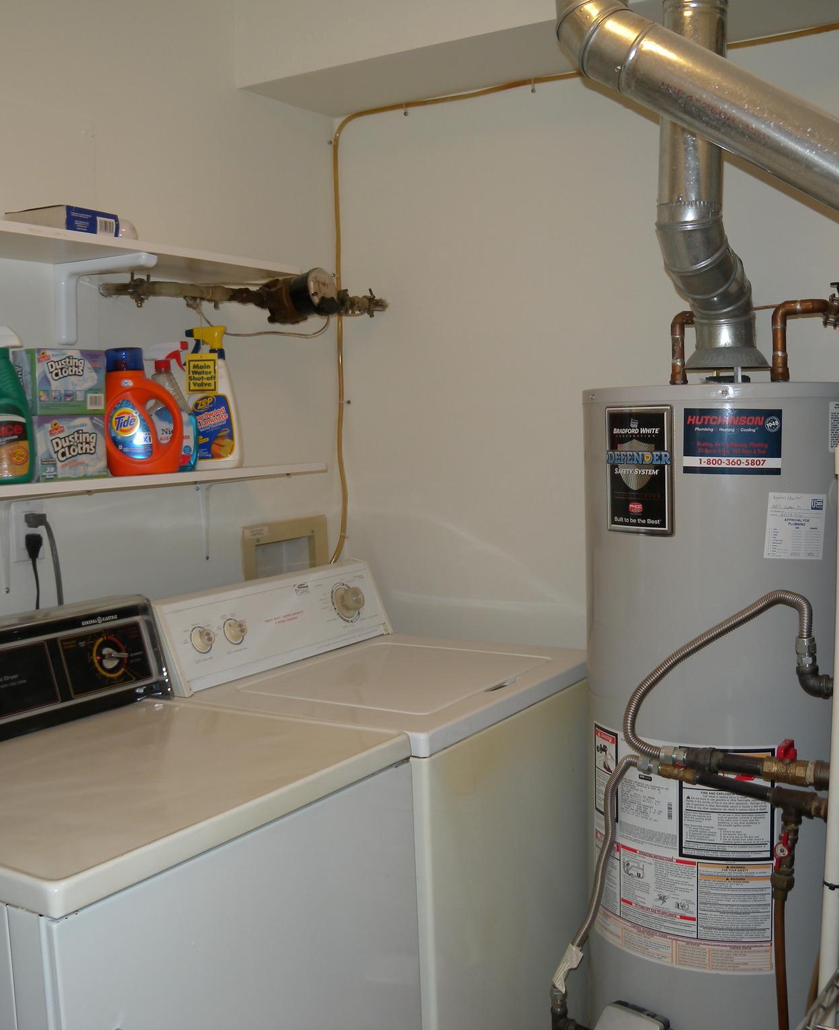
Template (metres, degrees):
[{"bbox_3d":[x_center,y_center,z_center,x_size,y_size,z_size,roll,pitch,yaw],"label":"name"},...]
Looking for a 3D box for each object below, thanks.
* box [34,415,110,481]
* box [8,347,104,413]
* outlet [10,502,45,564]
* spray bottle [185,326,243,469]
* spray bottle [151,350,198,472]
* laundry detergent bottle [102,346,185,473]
[{"bbox_3d":[-0.620,-0.116,1.928,0.071,0.112,0.133,2,6,36],"label":"box"},{"bbox_3d":[-0.620,-0.227,1.920,0.075,0.111,0.133,2,6,39],"label":"box"},{"bbox_3d":[-0.732,0.032,2.087,0.012,0.116,0.072,2,6,33],"label":"outlet"},{"bbox_3d":[-0.419,-0.238,2.270,0.108,0.284,0.064,-3,5,-14],"label":"spray bottle"},{"bbox_3d":[-0.506,-0.216,2.236,0.105,0.262,0.060,-4,6,-32],"label":"spray bottle"},{"bbox_3d":[-0.522,-0.194,2.103,0.088,0.240,0.156,3,7,44],"label":"laundry detergent bottle"}]

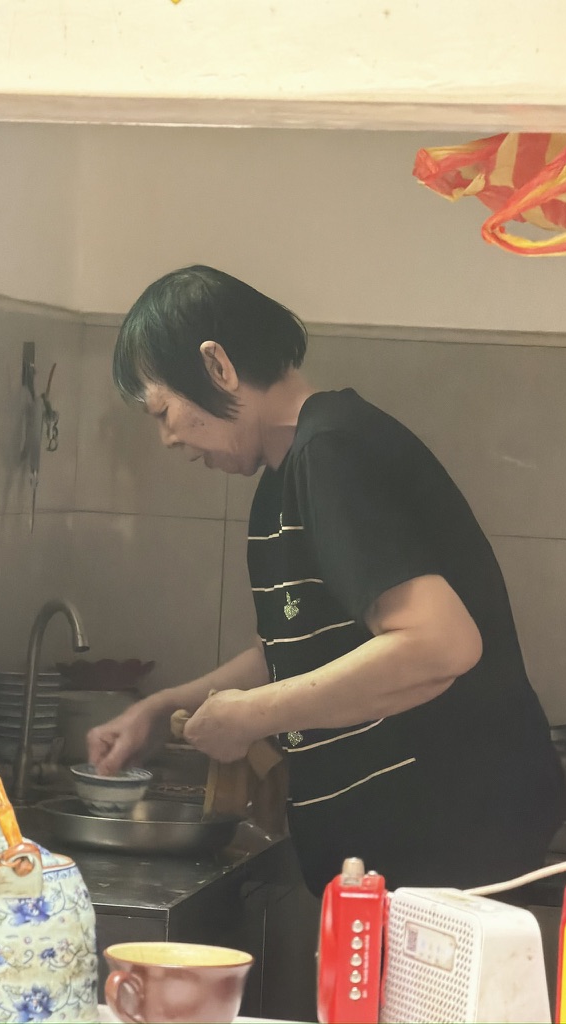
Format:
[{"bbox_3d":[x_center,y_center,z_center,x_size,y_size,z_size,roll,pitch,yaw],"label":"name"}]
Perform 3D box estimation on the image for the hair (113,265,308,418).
[{"bbox_3d":[-0.094,-0.192,3.430,0.210,0.190,0.180,-40,0,5],"label":"hair"}]

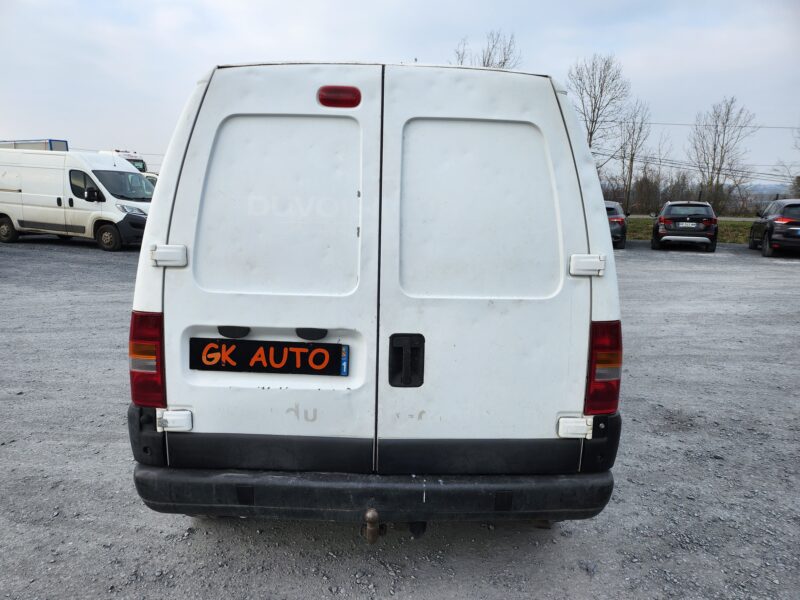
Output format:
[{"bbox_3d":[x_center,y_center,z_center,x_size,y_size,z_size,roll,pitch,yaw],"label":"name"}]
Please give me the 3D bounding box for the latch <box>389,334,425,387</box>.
[{"bbox_3d":[0.023,0.207,1.901,0.120,0.182,0.040,1,9,-1],"label":"latch"}]

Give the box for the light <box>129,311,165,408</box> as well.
[{"bbox_3d":[-0.894,0.211,1.966,0.125,0.330,0.090,1,9,-1],"label":"light"}]

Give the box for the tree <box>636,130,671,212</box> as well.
[{"bbox_3d":[21.936,-11.033,48.000,2.650,6.800,2.600,1,11,-1],"label":"tree"}]

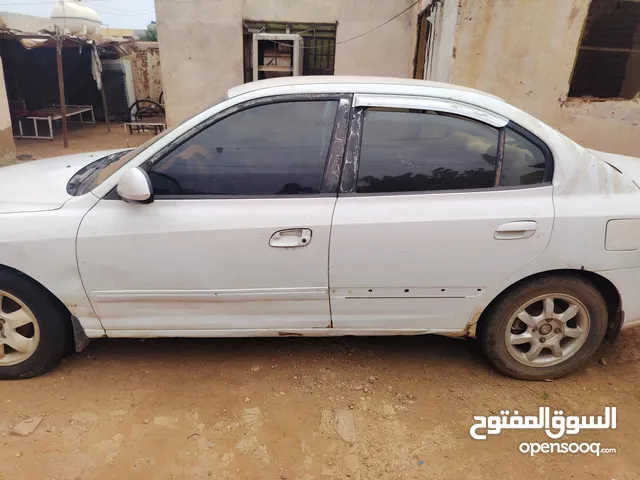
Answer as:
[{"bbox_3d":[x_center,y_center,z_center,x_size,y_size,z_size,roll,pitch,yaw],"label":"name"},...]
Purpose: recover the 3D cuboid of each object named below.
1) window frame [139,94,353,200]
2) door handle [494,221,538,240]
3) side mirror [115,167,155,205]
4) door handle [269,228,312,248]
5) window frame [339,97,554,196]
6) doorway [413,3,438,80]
[{"bbox_3d":[-0.314,-0.410,1.921,0.920,0.460,0.105,1,-4,-2],"label":"window frame"},{"bbox_3d":[0.865,-0.042,1.954,0.190,0.082,0.050,1,16,-2],"label":"door handle"},{"bbox_3d":[-0.722,-0.210,1.749,0.138,0.132,0.175,1,20,-2],"label":"side mirror"},{"bbox_3d":[-0.128,-0.008,1.929,0.190,0.085,0.050,1,16,-2],"label":"door handle"},{"bbox_3d":[0.551,-0.403,1.956,0.940,0.455,0.105,1,-4,-2],"label":"window frame"},{"bbox_3d":[1.170,-1.530,5.306,0.150,2.190,0.950,3,20,3],"label":"doorway"}]

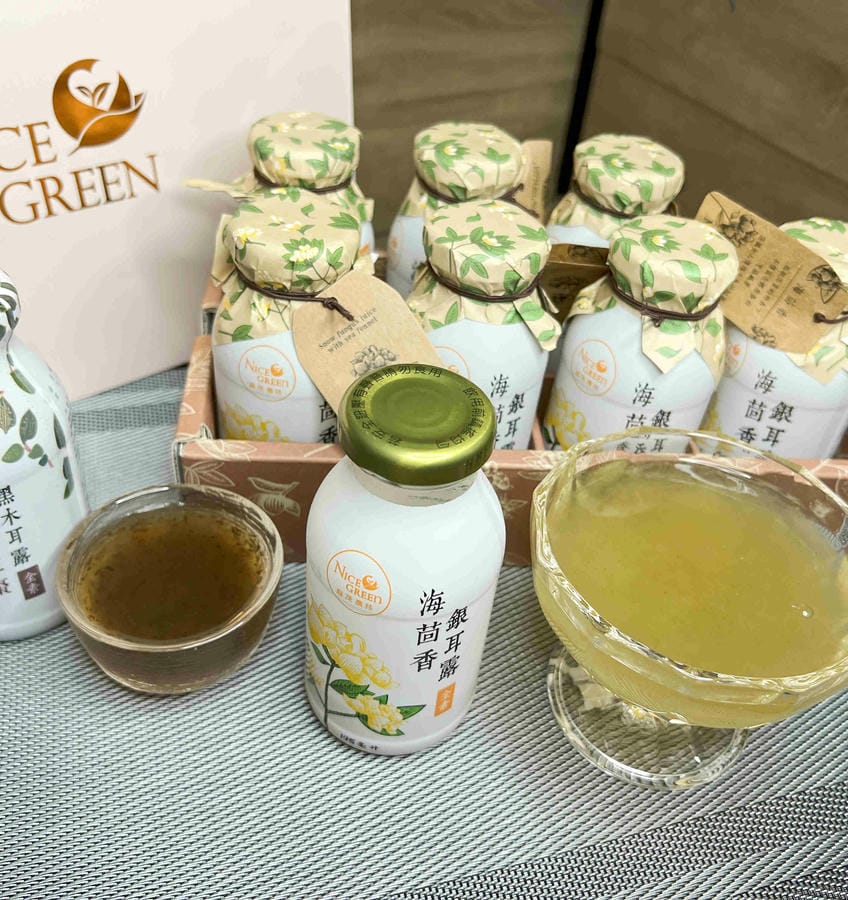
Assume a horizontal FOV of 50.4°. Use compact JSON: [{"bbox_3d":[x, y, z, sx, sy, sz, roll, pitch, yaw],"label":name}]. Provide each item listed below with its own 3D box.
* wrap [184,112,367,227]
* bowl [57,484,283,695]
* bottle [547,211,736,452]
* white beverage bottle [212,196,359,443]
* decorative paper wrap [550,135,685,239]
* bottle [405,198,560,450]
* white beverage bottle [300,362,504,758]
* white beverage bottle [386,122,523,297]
[{"bbox_3d":[-0.057,-0.111,0.360,0.073,0.037,0.058,1,42,-6],"label":"wrap"},{"bbox_3d":[-0.087,0.051,0.318,0.073,0.038,0.073,1,42,-6],"label":"bowl"},{"bbox_3d":[0.081,-0.024,0.349,0.062,0.129,0.062,19,43,14],"label":"bottle"},{"bbox_3d":[-0.049,-0.030,0.338,0.062,0.126,0.062,2,41,-5],"label":"white beverage bottle"},{"bbox_3d":[0.081,-0.104,0.369,0.060,0.037,0.058,1,42,-6],"label":"decorative paper wrap"},{"bbox_3d":[0.017,-0.030,0.351,0.062,0.126,0.062,2,41,-5],"label":"bottle"},{"bbox_3d":[-0.006,0.035,0.274,0.059,0.125,0.059,6,41,-1],"label":"white beverage bottle"},{"bbox_3d":[0.013,-0.073,0.397,0.062,0.129,0.062,30,47,25],"label":"white beverage bottle"}]

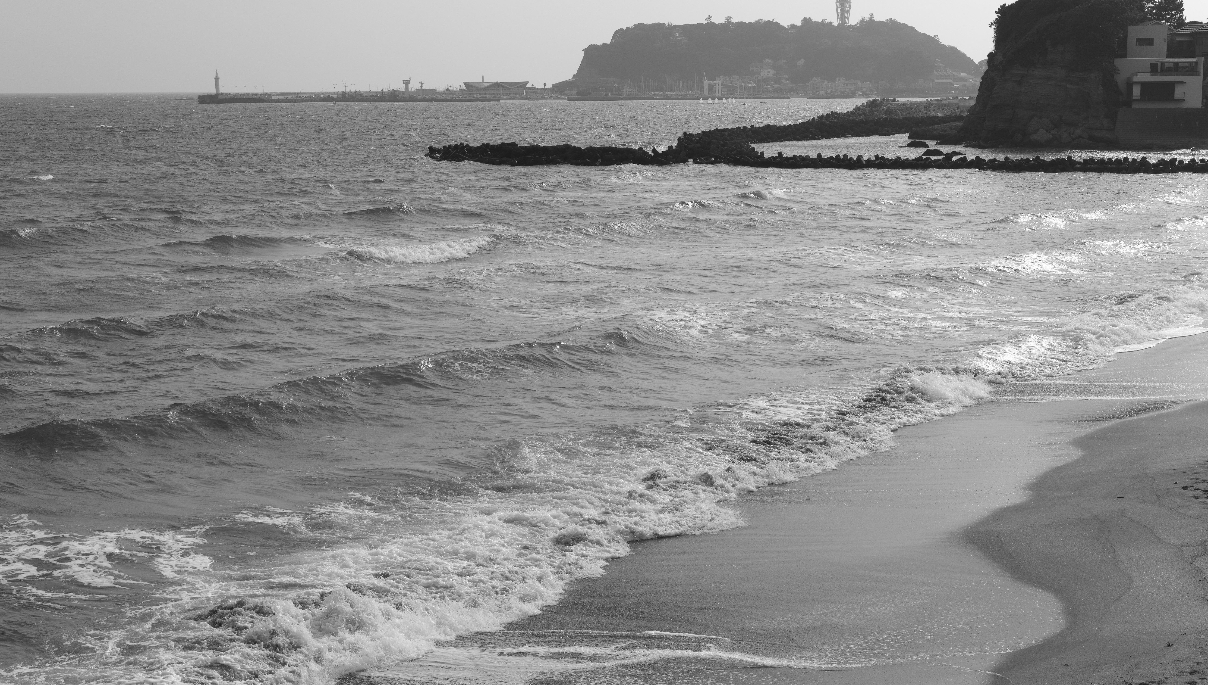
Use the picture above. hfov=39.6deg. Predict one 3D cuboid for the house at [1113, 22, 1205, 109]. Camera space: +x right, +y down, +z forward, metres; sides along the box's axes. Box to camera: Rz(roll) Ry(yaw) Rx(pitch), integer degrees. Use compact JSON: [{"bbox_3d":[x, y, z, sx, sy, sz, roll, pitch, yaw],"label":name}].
[{"bbox_3d":[75.170,-37.610,228.870,11.400,11.300,10.000,1,9,10],"label":"house"}]

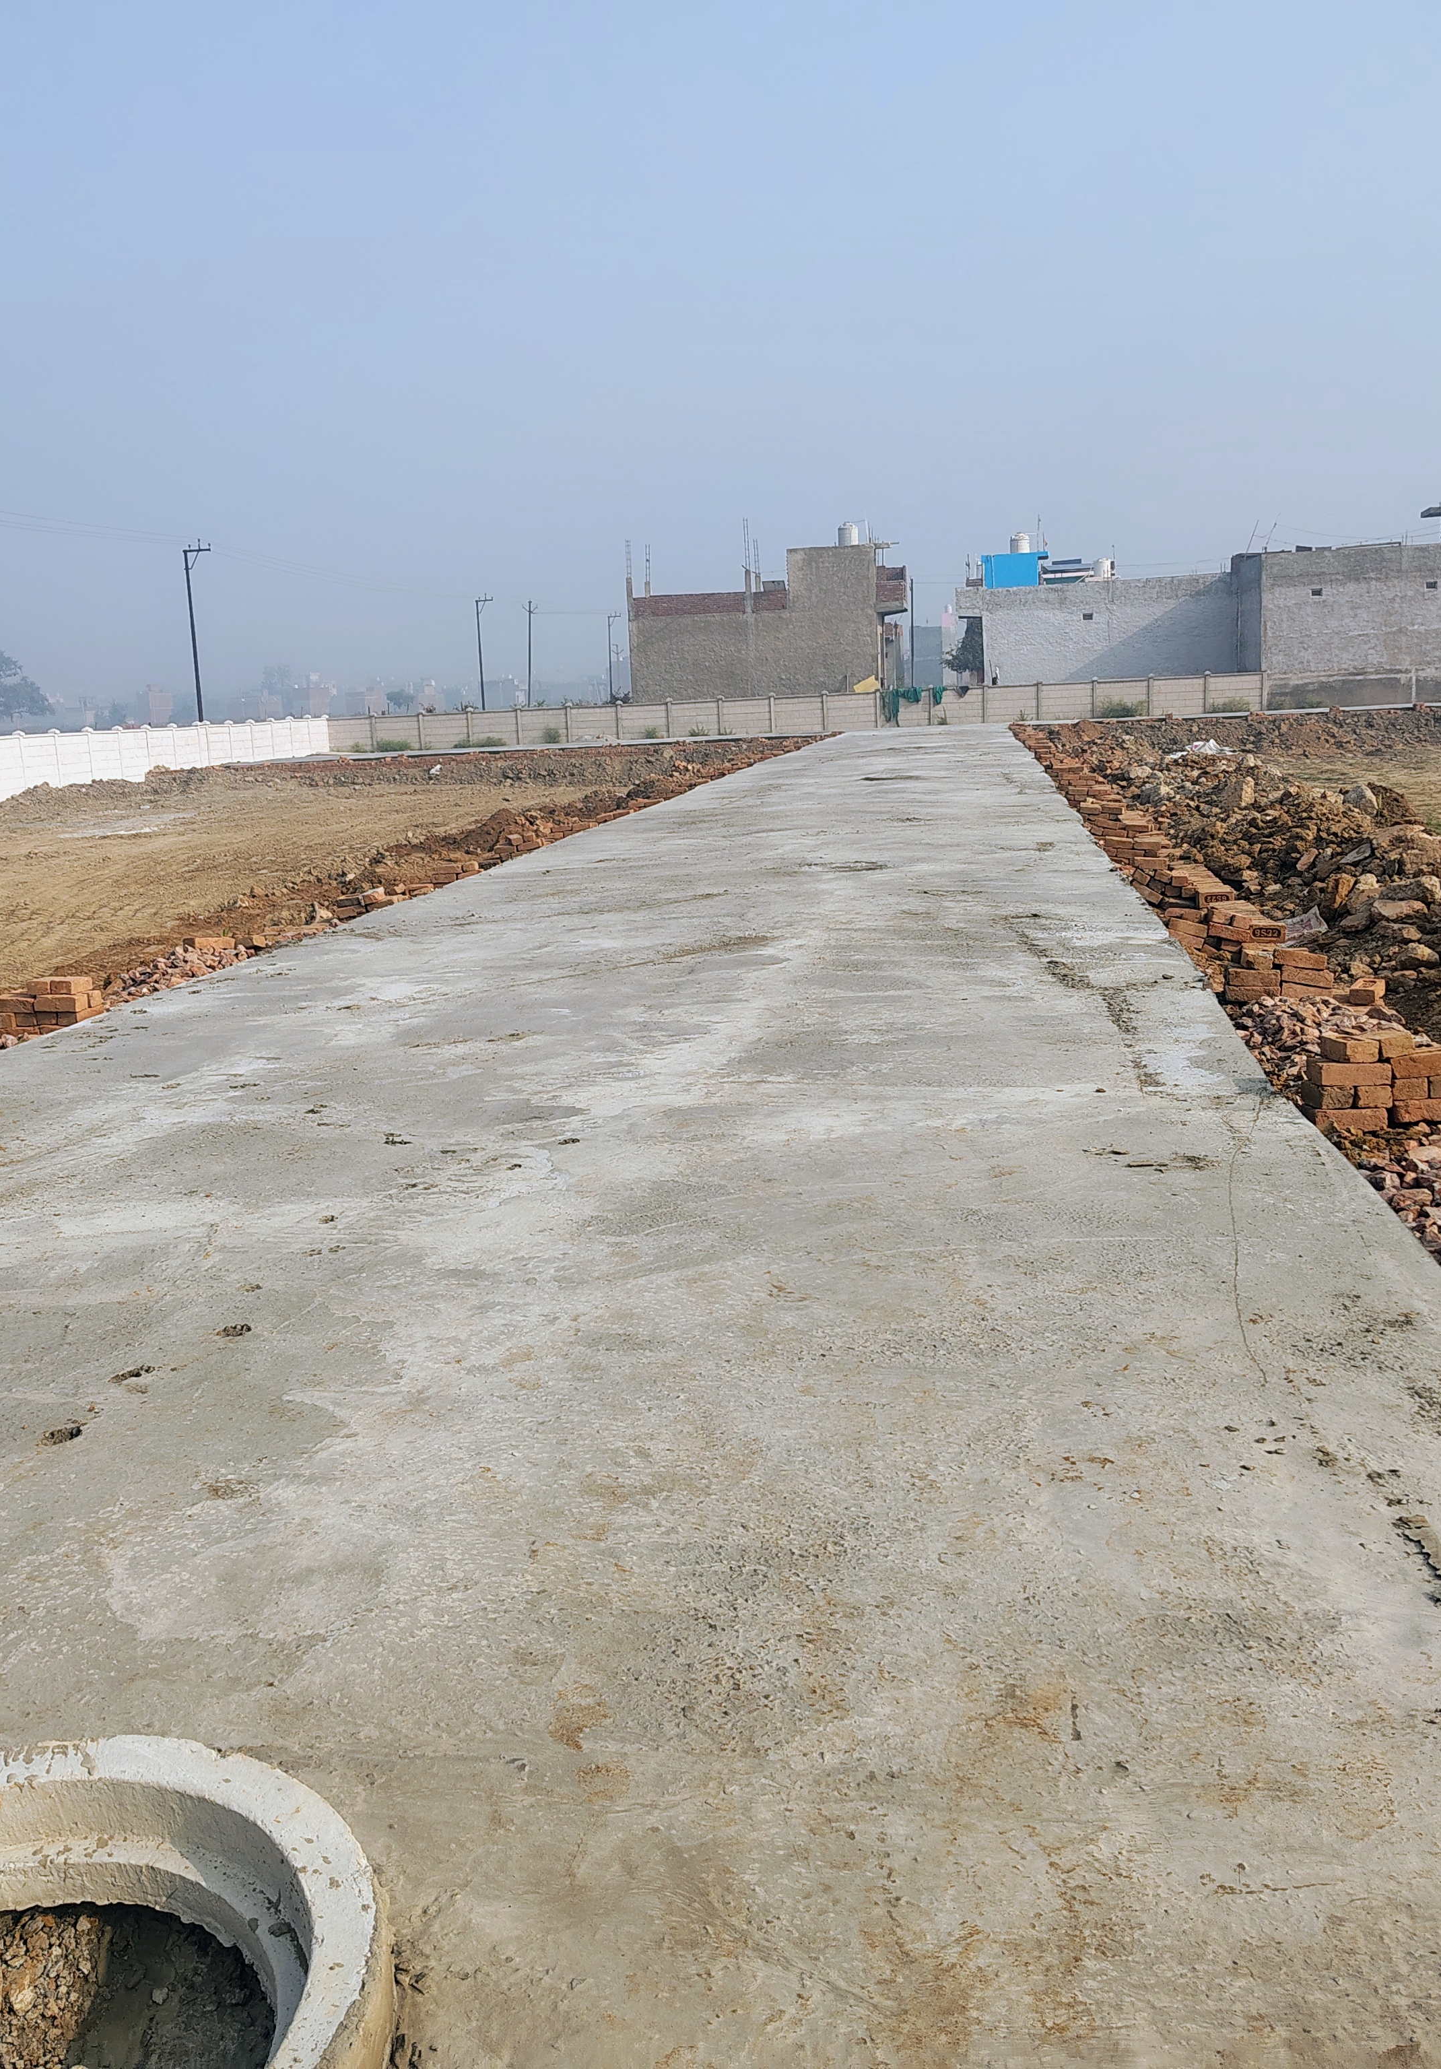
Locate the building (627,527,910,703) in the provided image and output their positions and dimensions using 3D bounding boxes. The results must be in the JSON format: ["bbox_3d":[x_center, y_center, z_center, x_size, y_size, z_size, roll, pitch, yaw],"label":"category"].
[{"bbox_3d":[2.228,-15.023,71.657,10.012,7.322,7.500,-1,10,8],"label":"building"}]

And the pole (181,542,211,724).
[{"bbox_3d":[-18.606,-13.802,69.185,1.050,7.798,0.280,-1,10,8],"label":"pole"}]

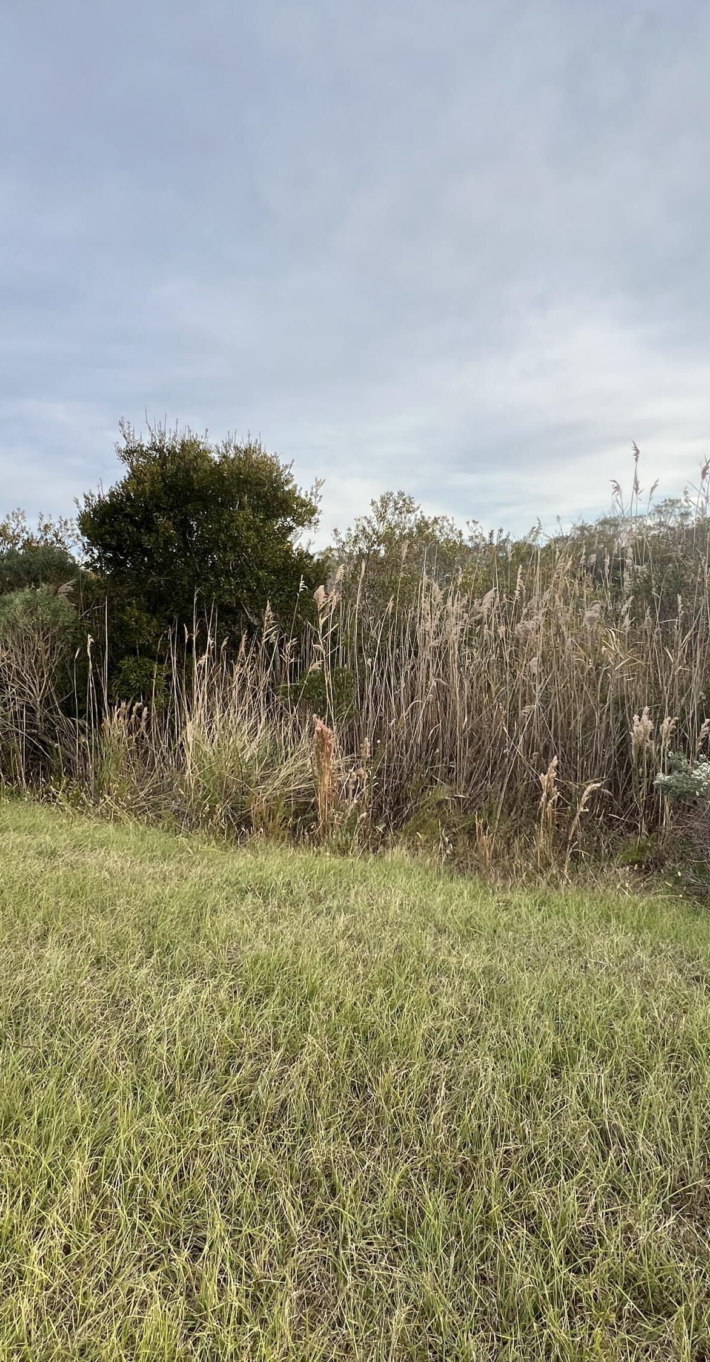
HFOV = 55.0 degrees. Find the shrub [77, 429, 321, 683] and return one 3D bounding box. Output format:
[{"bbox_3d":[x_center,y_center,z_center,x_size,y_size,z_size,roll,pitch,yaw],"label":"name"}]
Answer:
[{"bbox_3d":[-2.050,-1.180,9.000,3.200,4.300,3.000,0,2,0],"label":"shrub"}]

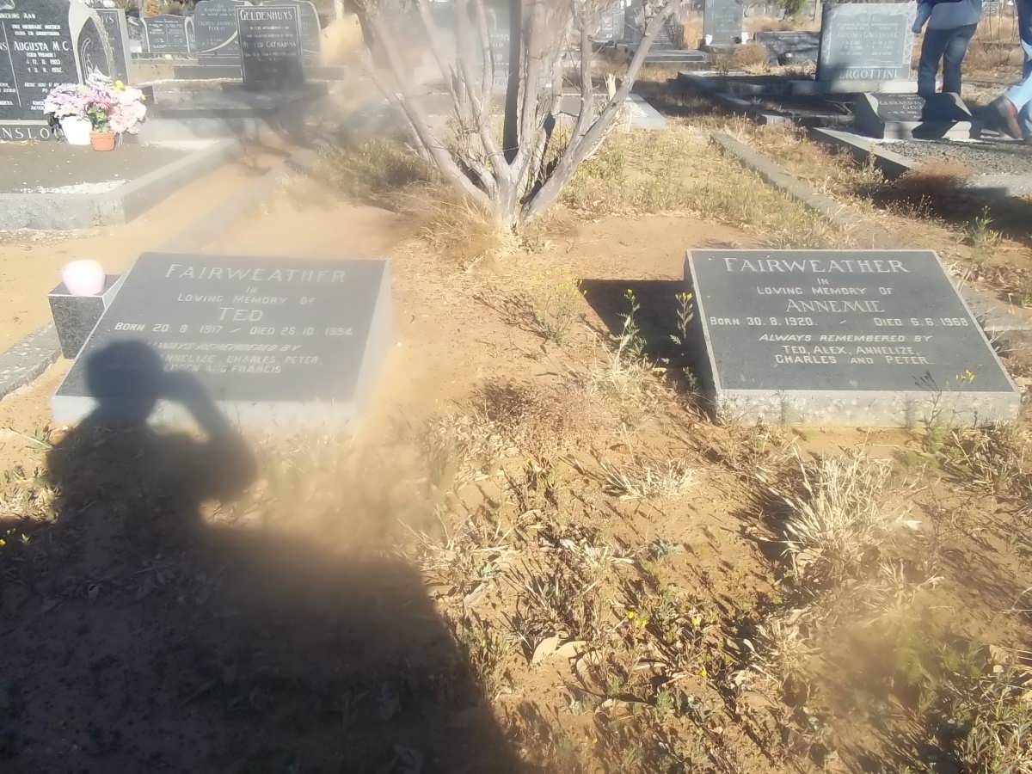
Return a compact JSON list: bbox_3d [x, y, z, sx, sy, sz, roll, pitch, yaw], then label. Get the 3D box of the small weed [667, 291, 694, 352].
[{"bbox_3d":[0.554,-0.221,3.211,0.087,0.207,0.087,0,22,0],"label":"small weed"}]

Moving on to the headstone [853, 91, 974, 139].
[{"bbox_3d":[3.008,-2.072,7.266,0.650,0.290,0.570,1,22,1],"label":"headstone"}]

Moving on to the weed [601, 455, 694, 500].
[{"bbox_3d":[0.316,0.212,2.299,0.224,0.072,0.157,0,22,0],"label":"weed"}]

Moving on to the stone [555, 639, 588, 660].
[{"bbox_3d":[0.101,0.489,1.766,0.058,0.022,0.036,0,22,-1],"label":"stone"}]

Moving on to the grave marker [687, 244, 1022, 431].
[{"bbox_3d":[1.018,-0.185,3.034,0.858,0.325,0.740,0,22,1],"label":"grave marker"}]

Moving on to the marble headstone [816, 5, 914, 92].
[{"bbox_3d":[3.573,-3.485,9.750,0.920,0.870,0.180,1,22,1],"label":"marble headstone"}]

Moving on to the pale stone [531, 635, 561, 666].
[{"bbox_3d":[0.055,0.491,1.784,0.040,0.018,0.085,14,26,31],"label":"pale stone"}]

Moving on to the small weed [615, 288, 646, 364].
[{"bbox_3d":[0.370,-0.200,3.102,0.101,0.248,0.101,0,22,0],"label":"small weed"}]

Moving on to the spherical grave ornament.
[{"bbox_3d":[-1.407,-0.361,3.087,0.141,0.111,0.141,0,22,0],"label":"spherical grave ornament"}]

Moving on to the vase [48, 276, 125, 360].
[{"bbox_3d":[-1.463,-0.256,3.316,0.185,0.245,0.215,1,22,1],"label":"vase"}]

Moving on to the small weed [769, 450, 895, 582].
[{"bbox_3d":[0.657,0.255,1.982,0.261,0.230,0.248,0,22,0],"label":"small weed"}]

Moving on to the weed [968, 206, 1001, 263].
[{"bbox_3d":[2.157,-0.699,4.397,0.130,0.245,0.120,1,22,1],"label":"weed"}]

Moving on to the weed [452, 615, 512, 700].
[{"bbox_3d":[-0.057,0.451,1.602,0.098,0.139,0.093,0,22,0],"label":"weed"}]

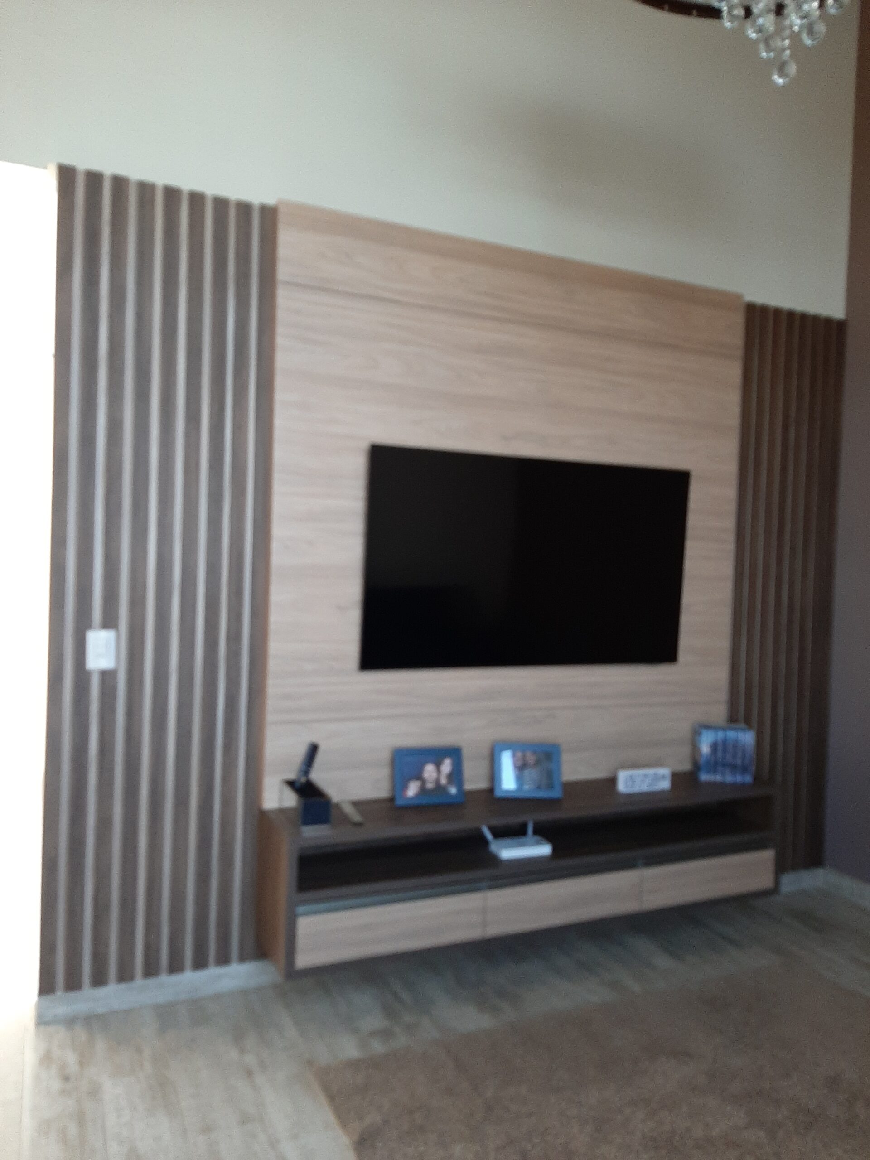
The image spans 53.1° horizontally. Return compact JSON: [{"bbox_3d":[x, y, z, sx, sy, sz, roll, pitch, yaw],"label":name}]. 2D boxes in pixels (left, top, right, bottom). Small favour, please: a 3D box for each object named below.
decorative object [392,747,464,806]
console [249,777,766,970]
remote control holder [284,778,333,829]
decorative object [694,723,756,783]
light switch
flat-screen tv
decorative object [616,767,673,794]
[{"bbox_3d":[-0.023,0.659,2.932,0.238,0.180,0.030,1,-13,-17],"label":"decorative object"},{"bbox_3d":[0.363,0.950,3.011,1.870,0.393,0.332,1,1,-24],"label":"console"},{"bbox_3d":[-0.381,0.667,2.614,0.085,0.088,0.175,1,1,-24],"label":"remote control holder"},{"bbox_3d":[1.108,0.666,3.358,0.202,0.204,0.130,2,1,3],"label":"decorative object"},{"bbox_3d":[-0.989,0.206,2.584,0.082,0.117,0.012,1,1,-24],"label":"light switch"},{"bbox_3d":[0.353,-0.060,3.080,1.284,0.726,0.050,1,4,-24],"label":"flat-screen tv"},{"bbox_3d":[0.751,0.722,3.143,0.217,0.081,0.025,1,1,-20],"label":"decorative object"}]

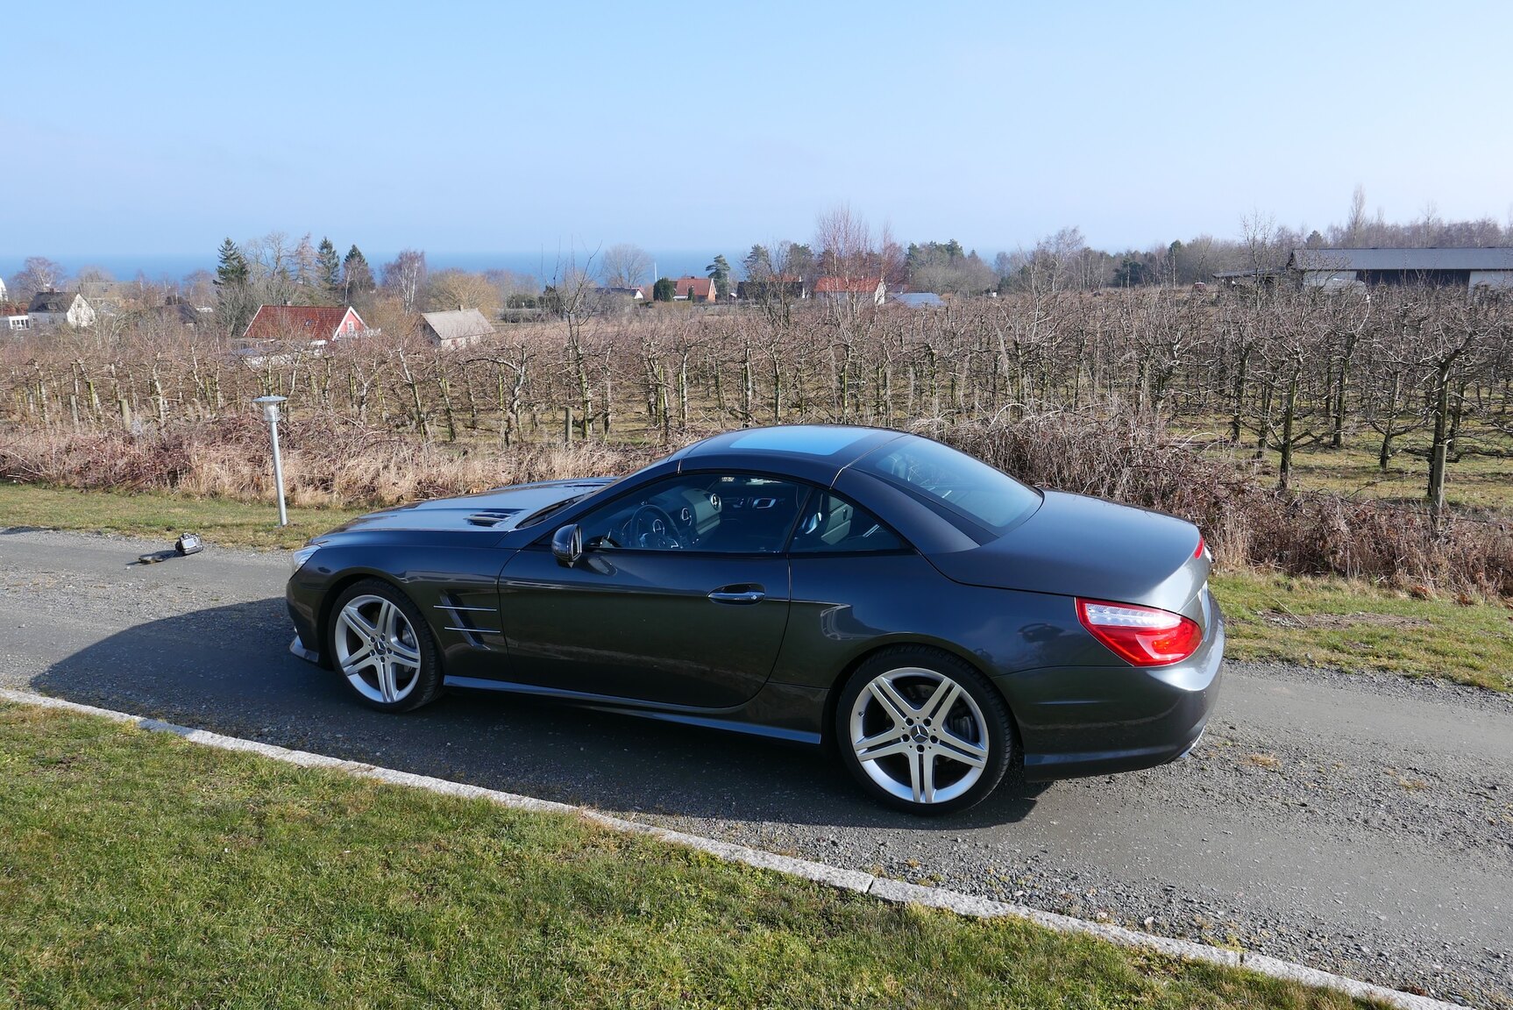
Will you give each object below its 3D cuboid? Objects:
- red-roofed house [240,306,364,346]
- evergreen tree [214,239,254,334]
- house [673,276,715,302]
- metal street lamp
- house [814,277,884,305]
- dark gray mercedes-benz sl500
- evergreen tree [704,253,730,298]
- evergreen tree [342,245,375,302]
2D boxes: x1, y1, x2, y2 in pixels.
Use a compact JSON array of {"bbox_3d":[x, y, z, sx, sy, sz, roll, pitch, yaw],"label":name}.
[{"bbox_3d":[-59.101,-23.019,133.171,15.082,6.204,7.200,5,15,21],"label":"red-roofed house"},{"bbox_3d":[-70.223,-28.821,135.141,5.383,13.793,5.383,-8,16,-27],"label":"evergreen tree"},{"bbox_3d":[-14.357,-49.753,235.432,8.600,6.100,7.500,2,15,10],"label":"house"},{"bbox_3d":[-4.111,-0.370,8.648,0.290,1.115,0.290,-6,16,-24],"label":"metal street lamp"},{"bbox_3d":[21.965,-49.522,234.603,15.000,6.200,7.200,7,16,26],"label":"house"},{"bbox_3d":[-0.194,0.267,4.993,4.610,1.315,1.930,4,13,22],"label":"dark gray mercedes-benz sl500"},{"bbox_3d":[-9.467,-55.933,248.610,6.408,11.657,6.408,-1,14,-2],"label":"evergreen tree"},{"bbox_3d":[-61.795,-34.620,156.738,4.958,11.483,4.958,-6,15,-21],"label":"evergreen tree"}]

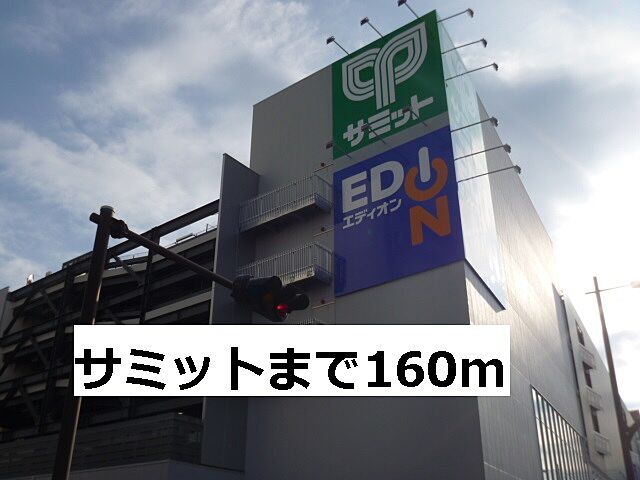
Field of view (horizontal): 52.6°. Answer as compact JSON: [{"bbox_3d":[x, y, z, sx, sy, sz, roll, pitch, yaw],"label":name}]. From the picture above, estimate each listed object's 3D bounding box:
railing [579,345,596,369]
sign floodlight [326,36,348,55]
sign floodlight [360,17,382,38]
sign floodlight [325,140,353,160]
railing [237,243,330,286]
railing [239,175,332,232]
[{"bbox_3d":[21.868,9.869,53.195,0.750,1.500,3.700,-19,-33,32],"label":"railing"},{"bbox_3d":[1.051,-9.876,33.183,0.447,0.341,1.576,-19,-33,32],"label":"sign floodlight"},{"bbox_3d":[2.692,-10.418,32.080,0.447,0.341,1.576,-19,-33,32],"label":"sign floodlight"},{"bbox_3d":[0.977,-4.088,30.145,0.447,0.341,1.683,-19,-33,32],"label":"sign floodlight"},{"bbox_3d":[-1.613,1.749,29.552,4.558,1.555,1.299,-19,-33,32],"label":"railing"},{"bbox_3d":[-1.624,-1.447,31.231,4.558,1.555,1.299,-19,-33,32],"label":"railing"}]

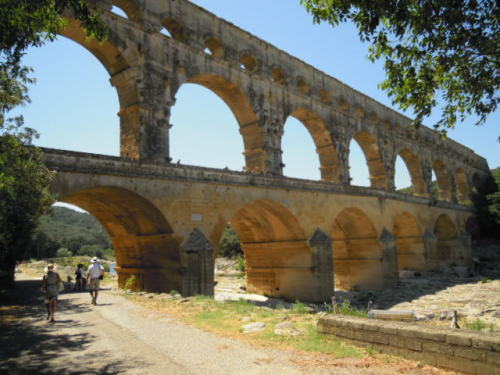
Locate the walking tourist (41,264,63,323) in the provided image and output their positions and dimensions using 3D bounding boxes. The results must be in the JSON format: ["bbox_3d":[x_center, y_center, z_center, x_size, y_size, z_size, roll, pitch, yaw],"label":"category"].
[{"bbox_3d":[-5.882,3.111,12.003,0.580,1.680,0.500,-1,-8,-21],"label":"walking tourist"}]

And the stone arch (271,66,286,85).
[{"bbox_3d":[4.103,-20.420,74.551,3.200,3.700,4.500,-10,-9,40],"label":"stone arch"}]

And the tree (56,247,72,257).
[{"bbox_3d":[-64.219,22.156,140.000,5.800,3.900,5.400,-1,-8,-25],"label":"tree"}]

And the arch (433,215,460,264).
[{"bbox_3d":[49.750,14.478,115.247,12.000,13.000,22.800,-10,-9,40],"label":"arch"}]

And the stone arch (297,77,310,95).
[{"bbox_3d":[9.582,-20.101,80.911,3.200,3.700,4.500,-10,-9,40],"label":"stone arch"}]

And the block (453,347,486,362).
[{"bbox_3d":[3.120,2.266,5.628,0.320,0.164,0.428,2,-9,-41],"label":"block"}]

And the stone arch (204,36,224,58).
[{"bbox_3d":[-6.477,-20.436,60.667,3.267,3.267,4.158,-8,-9,41],"label":"stone arch"}]

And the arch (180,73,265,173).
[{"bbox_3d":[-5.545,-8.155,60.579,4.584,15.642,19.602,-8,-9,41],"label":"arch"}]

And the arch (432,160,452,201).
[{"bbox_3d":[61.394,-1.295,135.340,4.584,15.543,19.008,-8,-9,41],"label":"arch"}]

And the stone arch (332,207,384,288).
[{"bbox_3d":[14.407,11.587,74.389,12.000,15.000,18.800,-10,-9,40],"label":"stone arch"}]

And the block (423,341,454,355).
[{"bbox_3d":[2.652,2.205,5.614,0.411,0.167,0.290,-8,-9,40],"label":"block"}]

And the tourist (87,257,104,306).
[{"bbox_3d":[-5.743,3.472,15.061,0.620,1.760,0.460,0,-7,-12],"label":"tourist"}]

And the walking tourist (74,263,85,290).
[{"bbox_3d":[-10.578,5.551,25.167,0.500,1.680,0.420,-5,-7,22],"label":"walking tourist"}]

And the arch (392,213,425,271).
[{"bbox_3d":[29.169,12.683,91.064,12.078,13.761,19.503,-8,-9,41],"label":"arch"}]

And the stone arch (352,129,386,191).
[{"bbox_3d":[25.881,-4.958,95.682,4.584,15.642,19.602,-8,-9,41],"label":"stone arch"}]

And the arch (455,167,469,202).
[{"bbox_3d":[80.226,-0.663,158.720,4.600,15.400,19.600,-10,-9,40],"label":"arch"}]

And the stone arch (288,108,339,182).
[{"bbox_3d":[10.108,-7.451,78.962,4.600,15.800,20.300,-10,-9,40],"label":"stone arch"}]

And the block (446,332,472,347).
[{"bbox_3d":[3.037,2.141,5.745,0.340,0.120,0.336,2,-9,-41],"label":"block"}]

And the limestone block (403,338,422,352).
[{"bbox_3d":[2.401,2.244,5.816,0.230,0.168,0.270,-8,-9,40],"label":"limestone block"}]

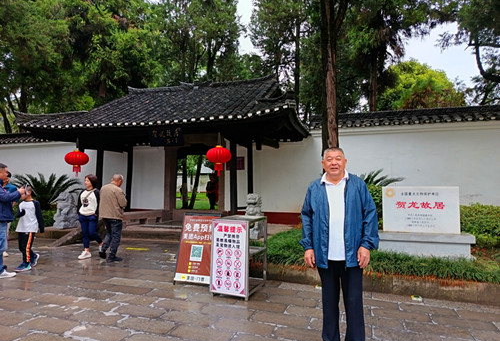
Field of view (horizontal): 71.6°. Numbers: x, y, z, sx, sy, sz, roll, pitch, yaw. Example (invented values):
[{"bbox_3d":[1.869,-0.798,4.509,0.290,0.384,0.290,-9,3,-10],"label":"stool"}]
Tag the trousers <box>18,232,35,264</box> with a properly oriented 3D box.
[{"bbox_3d":[-3.970,1.288,6.202,0.340,0.640,0.320,3,-5,-35],"label":"trousers"}]

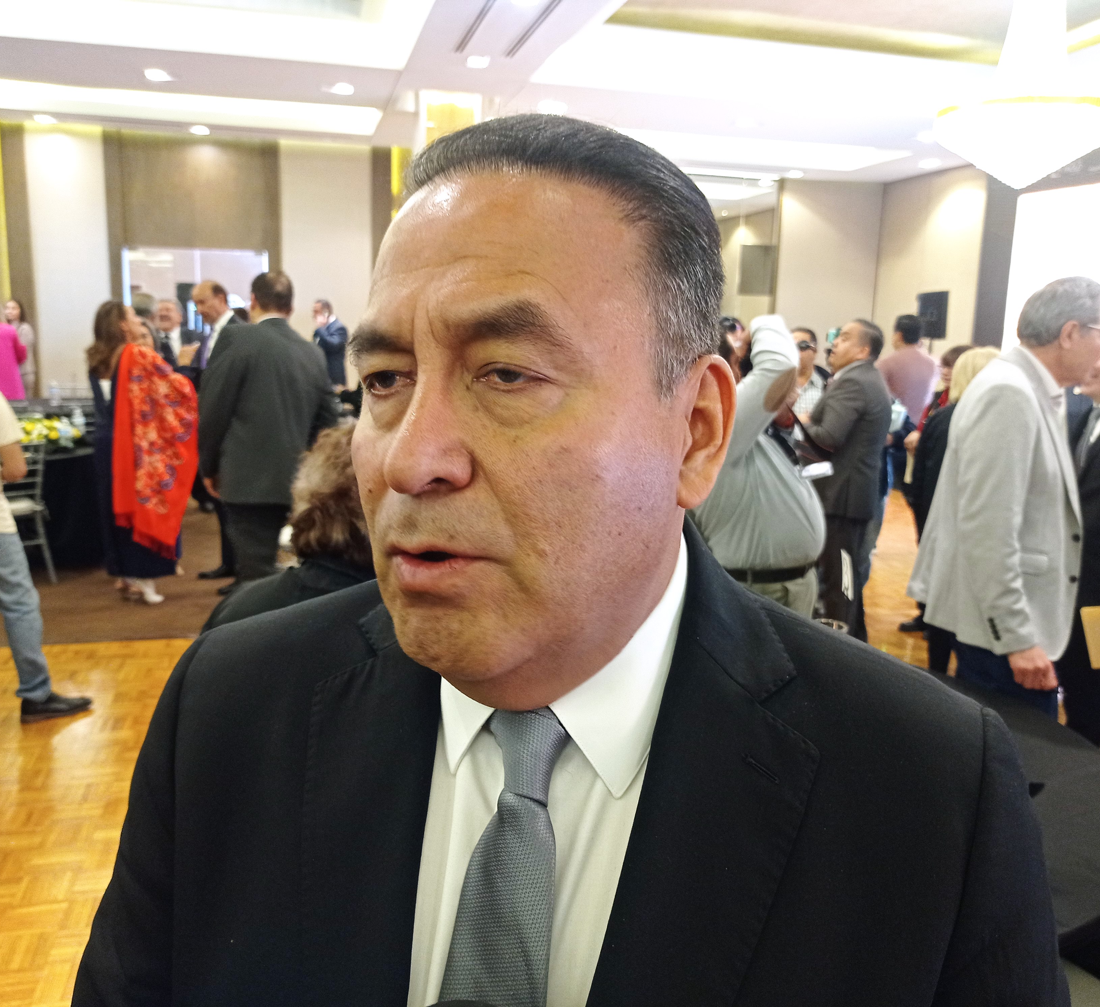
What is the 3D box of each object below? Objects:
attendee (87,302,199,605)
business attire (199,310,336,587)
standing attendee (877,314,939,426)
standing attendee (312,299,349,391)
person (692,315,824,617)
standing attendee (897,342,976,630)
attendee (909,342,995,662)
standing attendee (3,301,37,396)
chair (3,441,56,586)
[{"bbox_3d":[-2.335,-0.294,6.204,0.560,1.670,0.500,-2,11,-17],"label":"attendee"},{"bbox_3d":[-1.317,-0.052,5.076,0.600,1.530,0.370,-3,11,-21],"label":"business attire"},{"bbox_3d":[2.478,-0.454,7.532,0.500,1.680,0.320,-3,11,-21],"label":"standing attendee"},{"bbox_3d":[-2.073,-1.071,10.382,0.380,1.720,0.480,-2,11,-18],"label":"standing attendee"},{"bbox_3d":[0.602,0.267,3.247,0.540,1.720,0.560,0,10,-3],"label":"person"},{"bbox_3d":[2.072,-0.082,5.771,0.380,1.560,0.480,-5,12,-30],"label":"standing attendee"},{"bbox_3d":[1.838,0.083,4.836,0.480,1.560,0.320,2,10,6],"label":"attendee"},{"bbox_3d":[-5.055,-1.084,10.389,0.440,1.640,0.300,5,11,21],"label":"standing attendee"},{"bbox_3d":[-3.223,0.034,6.494,0.410,0.890,0.430,-7,13,-37],"label":"chair"}]

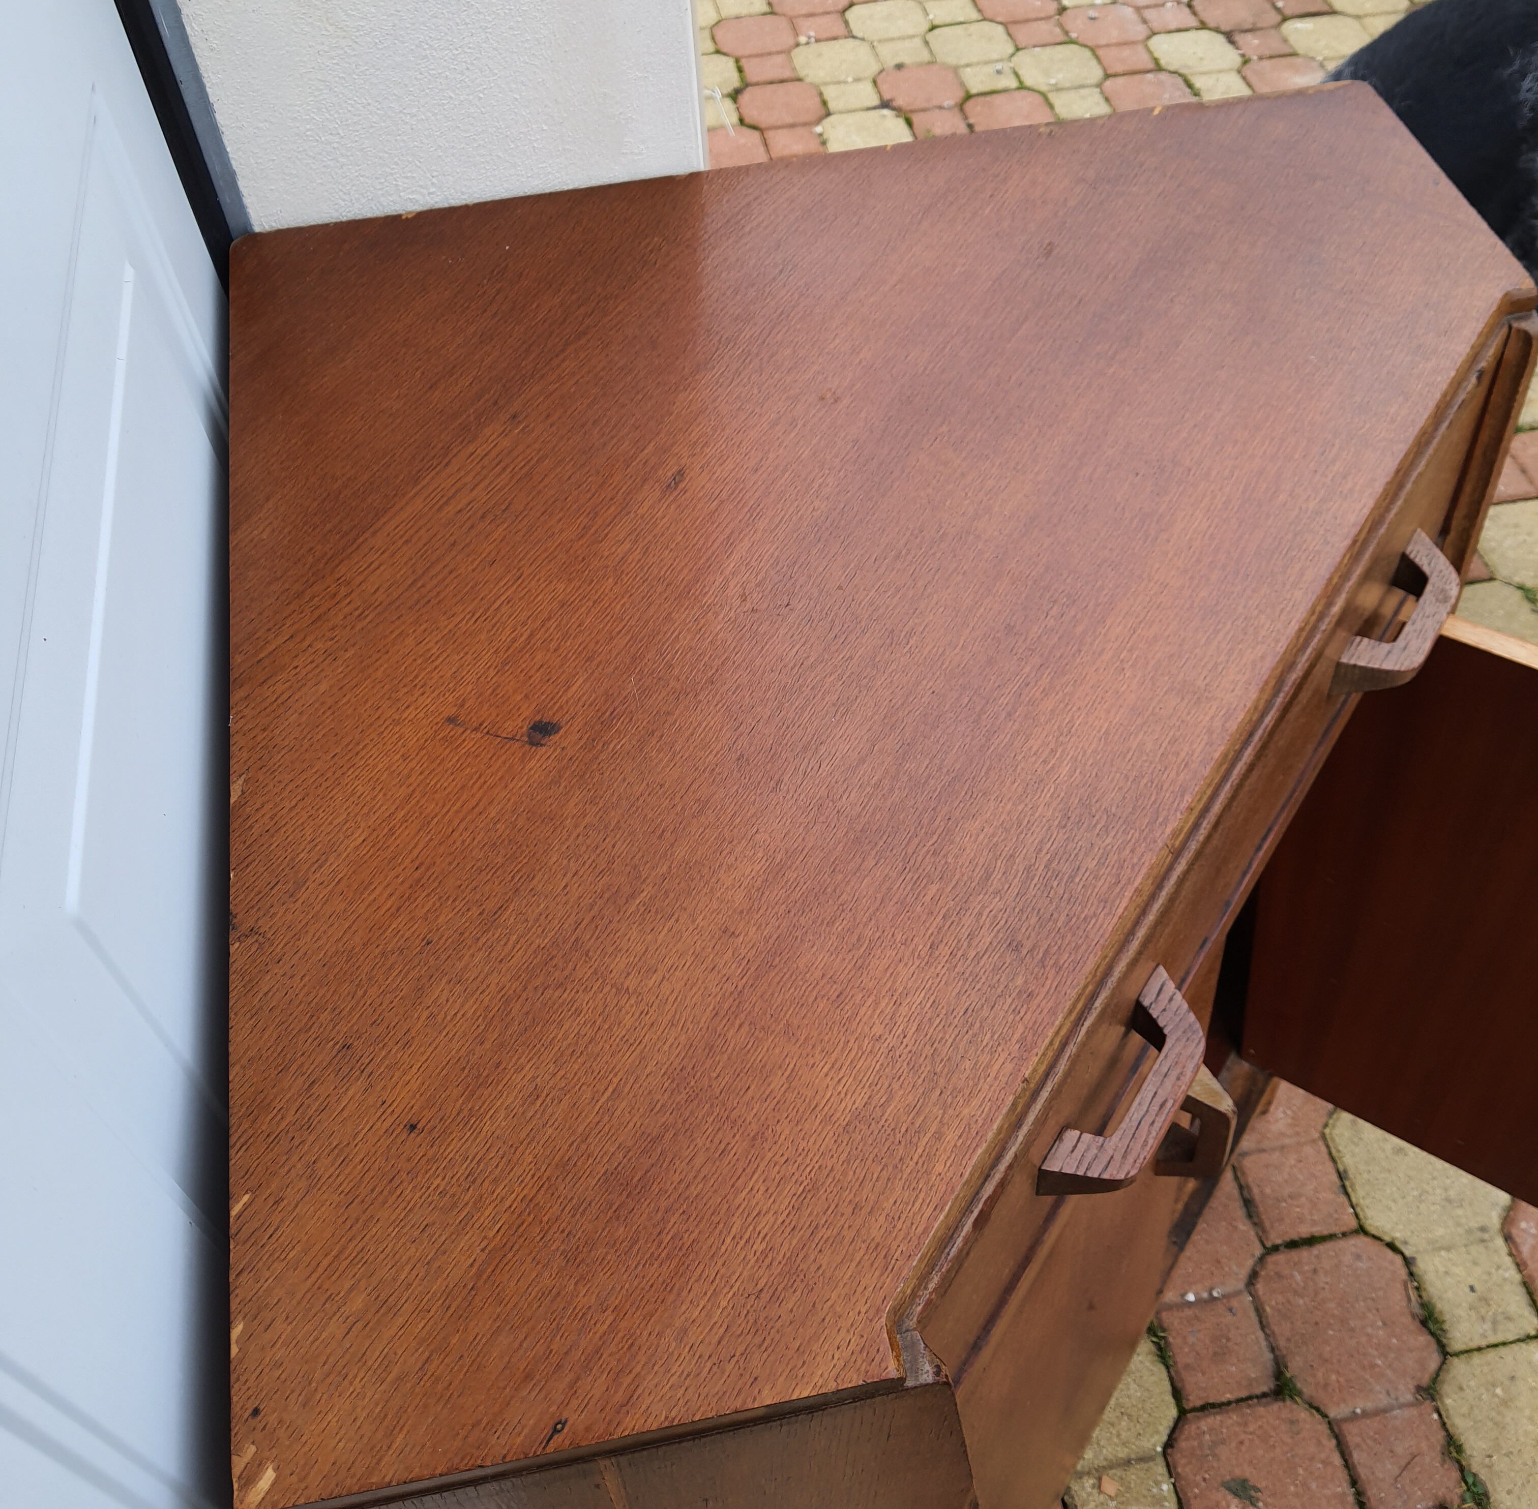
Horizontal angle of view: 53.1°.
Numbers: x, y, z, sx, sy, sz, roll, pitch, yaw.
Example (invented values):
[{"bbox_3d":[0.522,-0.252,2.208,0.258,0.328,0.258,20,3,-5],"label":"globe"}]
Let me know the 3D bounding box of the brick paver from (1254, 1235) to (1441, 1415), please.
[{"bbox_3d":[0.484,0.490,1.307,0.135,0.055,0.135,-10,53,-5],"label":"brick paver"}]

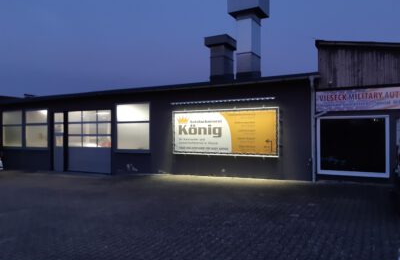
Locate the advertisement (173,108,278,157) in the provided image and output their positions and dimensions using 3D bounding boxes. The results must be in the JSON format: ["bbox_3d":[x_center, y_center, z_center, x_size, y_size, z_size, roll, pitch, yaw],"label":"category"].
[{"bbox_3d":[0.876,0.110,11.716,4.401,1.803,0.120,-1,-1,26],"label":"advertisement"}]

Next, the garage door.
[{"bbox_3d":[-5.565,0.599,15.220,3.050,3.139,0.100,-1,-1,26],"label":"garage door"}]

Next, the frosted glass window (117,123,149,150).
[{"bbox_3d":[-3.073,0.287,13.903,1.882,1.290,0.080,-1,-1,26],"label":"frosted glass window"}]

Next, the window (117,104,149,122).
[{"bbox_3d":[-3.080,-0.780,13.914,1.898,0.845,0.080,-1,-1,26],"label":"window"}]

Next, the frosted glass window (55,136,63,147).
[{"bbox_3d":[-7.510,0.628,16.148,0.612,0.558,0.060,-1,-1,26],"label":"frosted glass window"}]

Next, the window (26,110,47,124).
[{"bbox_3d":[-9.134,-0.718,16.875,1.869,0.754,0.080,-1,-1,26],"label":"window"}]

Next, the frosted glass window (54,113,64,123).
[{"bbox_3d":[-7.548,-0.653,16.177,0.761,0.532,0.060,-1,-1,26],"label":"frosted glass window"}]

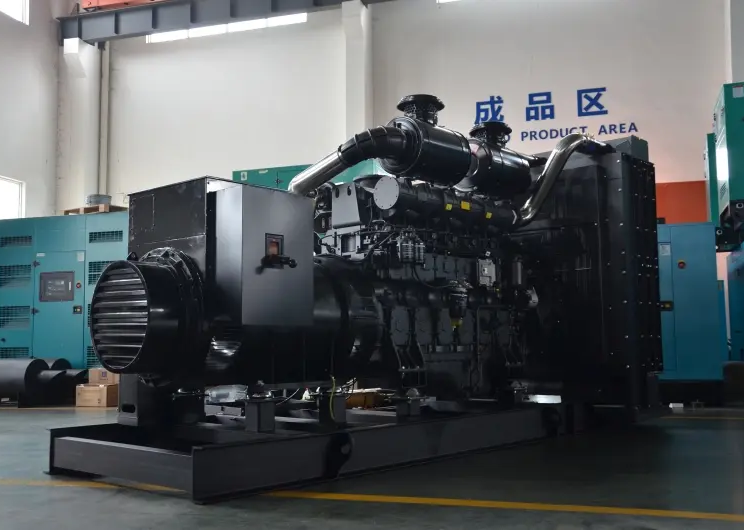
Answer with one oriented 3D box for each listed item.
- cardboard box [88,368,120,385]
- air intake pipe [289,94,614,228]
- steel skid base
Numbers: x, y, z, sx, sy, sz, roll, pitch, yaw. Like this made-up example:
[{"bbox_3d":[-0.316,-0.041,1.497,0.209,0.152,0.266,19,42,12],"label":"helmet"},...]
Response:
[{"bbox_3d":[-3.258,1.379,9.917,0.390,0.200,0.280,-1,-5,7],"label":"cardboard box"},{"bbox_3d":[0.873,-0.823,6.697,0.731,0.924,4.004,-5,-7,42],"label":"air intake pipe"},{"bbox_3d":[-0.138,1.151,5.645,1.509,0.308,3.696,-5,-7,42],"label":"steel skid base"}]

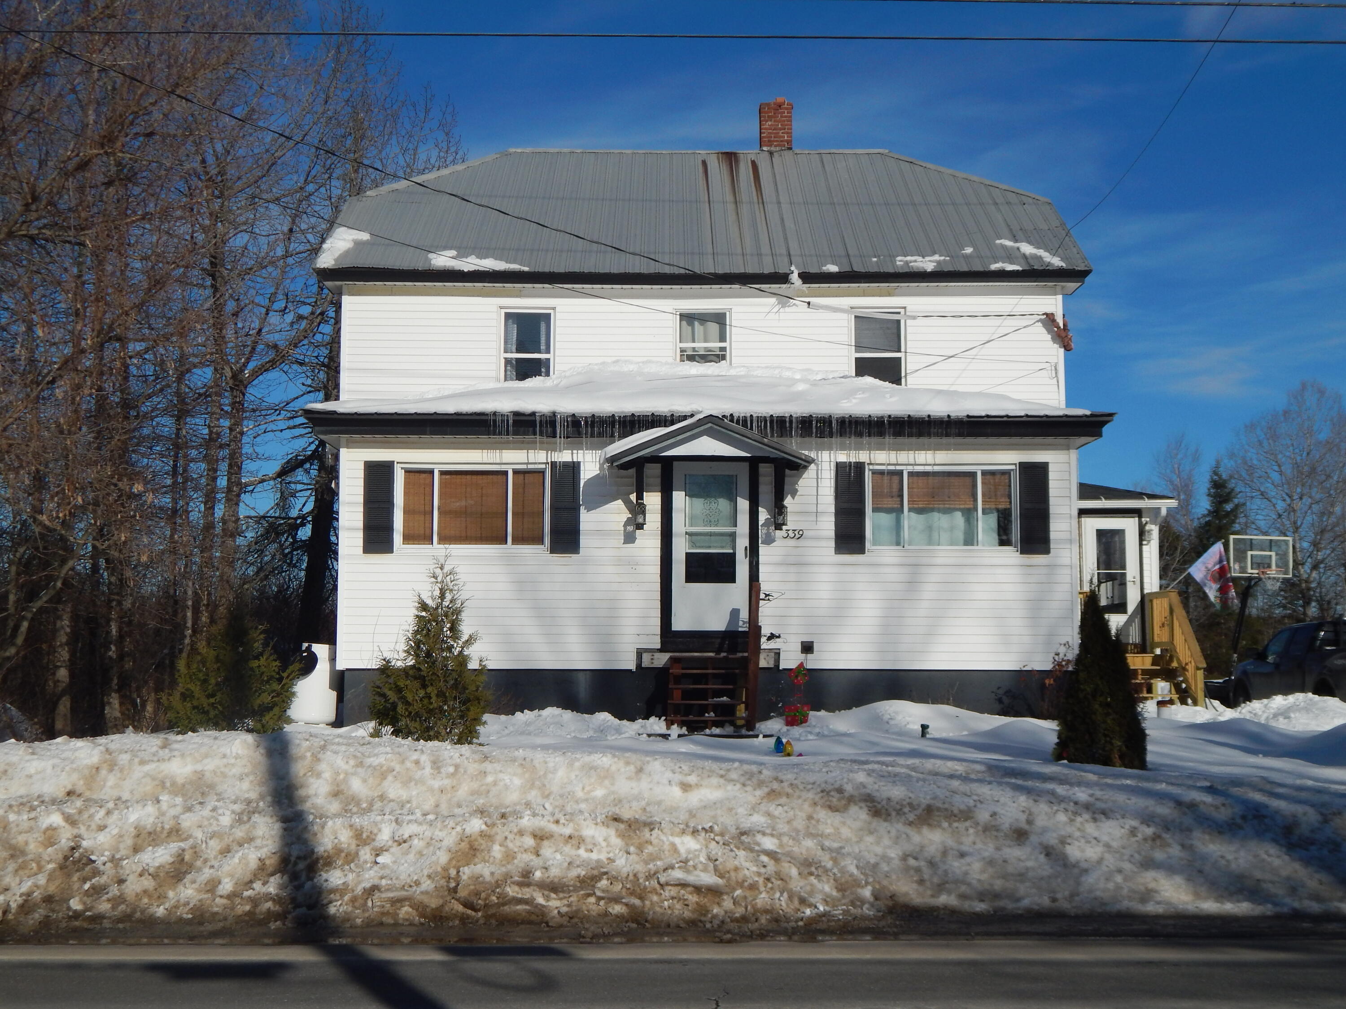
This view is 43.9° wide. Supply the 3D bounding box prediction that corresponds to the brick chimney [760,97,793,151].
[{"bbox_3d":[1.689,-6.221,27.400,0.534,0.913,0.500,0,-5,0],"label":"brick chimney"}]

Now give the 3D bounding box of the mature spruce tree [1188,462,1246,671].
[{"bbox_3d":[18.226,2.096,56.000,2.043,7.185,2.200,0,-5,0],"label":"mature spruce tree"}]

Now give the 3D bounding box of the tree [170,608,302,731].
[{"bbox_3d":[-3.222,1.249,12.300,1.006,0.959,1.000,0,-5,0],"label":"tree"}]

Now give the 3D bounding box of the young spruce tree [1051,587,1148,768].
[{"bbox_3d":[3.319,1.378,13.000,0.728,1.439,0.730,0,-5,0],"label":"young spruce tree"}]

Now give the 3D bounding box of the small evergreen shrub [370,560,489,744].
[{"bbox_3d":[-1.864,1.143,12.800,0.918,1.473,0.920,0,-5,0],"label":"small evergreen shrub"}]

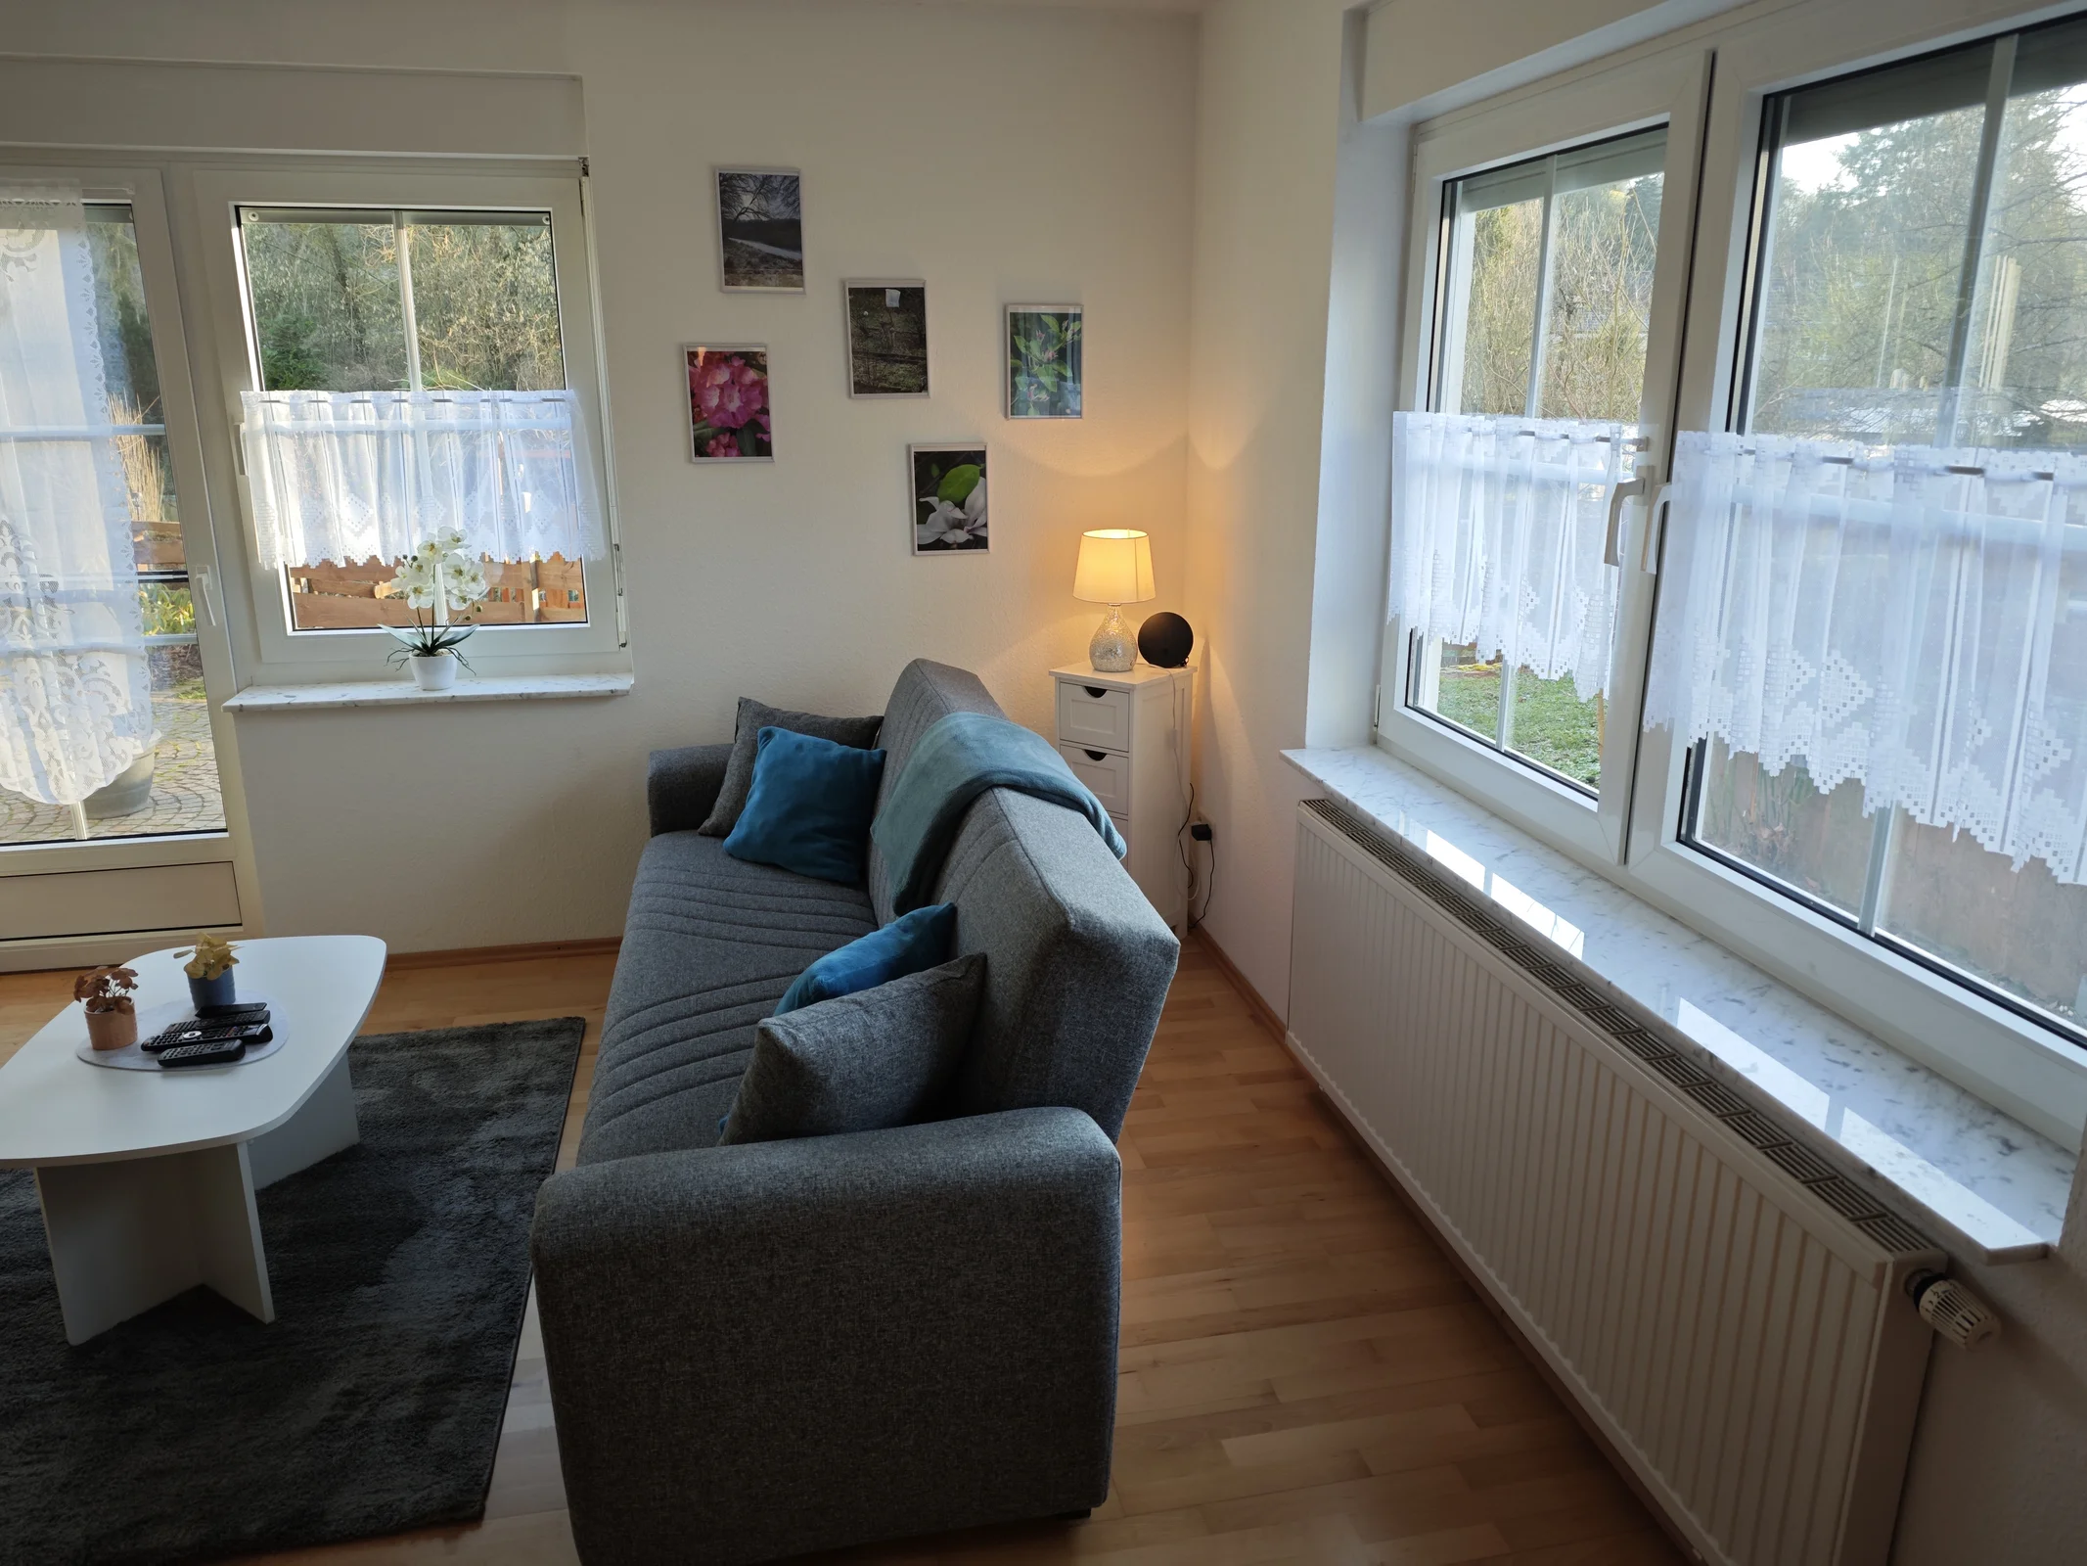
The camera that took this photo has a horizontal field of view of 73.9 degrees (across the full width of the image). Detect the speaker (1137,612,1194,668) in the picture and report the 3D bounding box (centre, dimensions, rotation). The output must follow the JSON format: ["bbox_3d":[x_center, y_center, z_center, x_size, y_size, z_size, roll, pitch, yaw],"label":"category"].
[{"bbox_3d":[0.350,-0.410,3.988,0.150,0.143,0.150,12,20,37],"label":"speaker"}]

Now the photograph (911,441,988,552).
[{"bbox_3d":[-0.262,-0.798,3.902,0.216,0.305,0.018,-3,16,-11],"label":"photograph"}]

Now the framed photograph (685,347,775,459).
[{"bbox_3d":[-0.841,-1.015,3.723,0.216,0.305,0.018,-3,16,-11],"label":"framed photograph"}]

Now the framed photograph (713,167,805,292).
[{"bbox_3d":[-0.739,-1.442,3.632,0.216,0.305,0.020,-3,16,-11],"label":"framed photograph"}]

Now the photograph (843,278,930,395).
[{"bbox_3d":[-0.421,-1.203,3.767,0.217,0.306,0.020,-3,16,-11],"label":"photograph"}]

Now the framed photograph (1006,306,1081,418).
[{"bbox_3d":[0.003,-1.166,3.852,0.216,0.305,0.018,-3,16,-11],"label":"framed photograph"}]

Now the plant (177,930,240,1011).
[{"bbox_3d":[-1.607,0.365,2.673,0.112,0.139,0.102,-3,16,-11],"label":"plant"}]

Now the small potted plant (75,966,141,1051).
[{"bbox_3d":[-1.734,0.416,2.574,0.110,0.143,0.106,-3,16,-11],"label":"small potted plant"}]

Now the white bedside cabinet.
[{"bbox_3d":[0.232,0.076,4.048,0.302,0.820,0.302,12,20,37],"label":"white bedside cabinet"}]

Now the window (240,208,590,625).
[{"bbox_3d":[-1.676,-0.954,3.734,0.780,1.090,0.080,-3,16,-11],"label":"window"}]

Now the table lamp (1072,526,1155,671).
[{"bbox_3d":[0.201,-0.510,3.925,0.232,0.380,0.232,0,16,0],"label":"table lamp"}]

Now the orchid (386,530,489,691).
[{"bbox_3d":[-1.671,-0.483,3.825,0.268,0.428,0.180,-3,16,-11],"label":"orchid"}]

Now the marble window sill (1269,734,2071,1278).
[{"bbox_3d":[0.866,0.199,2.317,0.246,0.020,1.964,-3,16,-11],"label":"marble window sill"}]

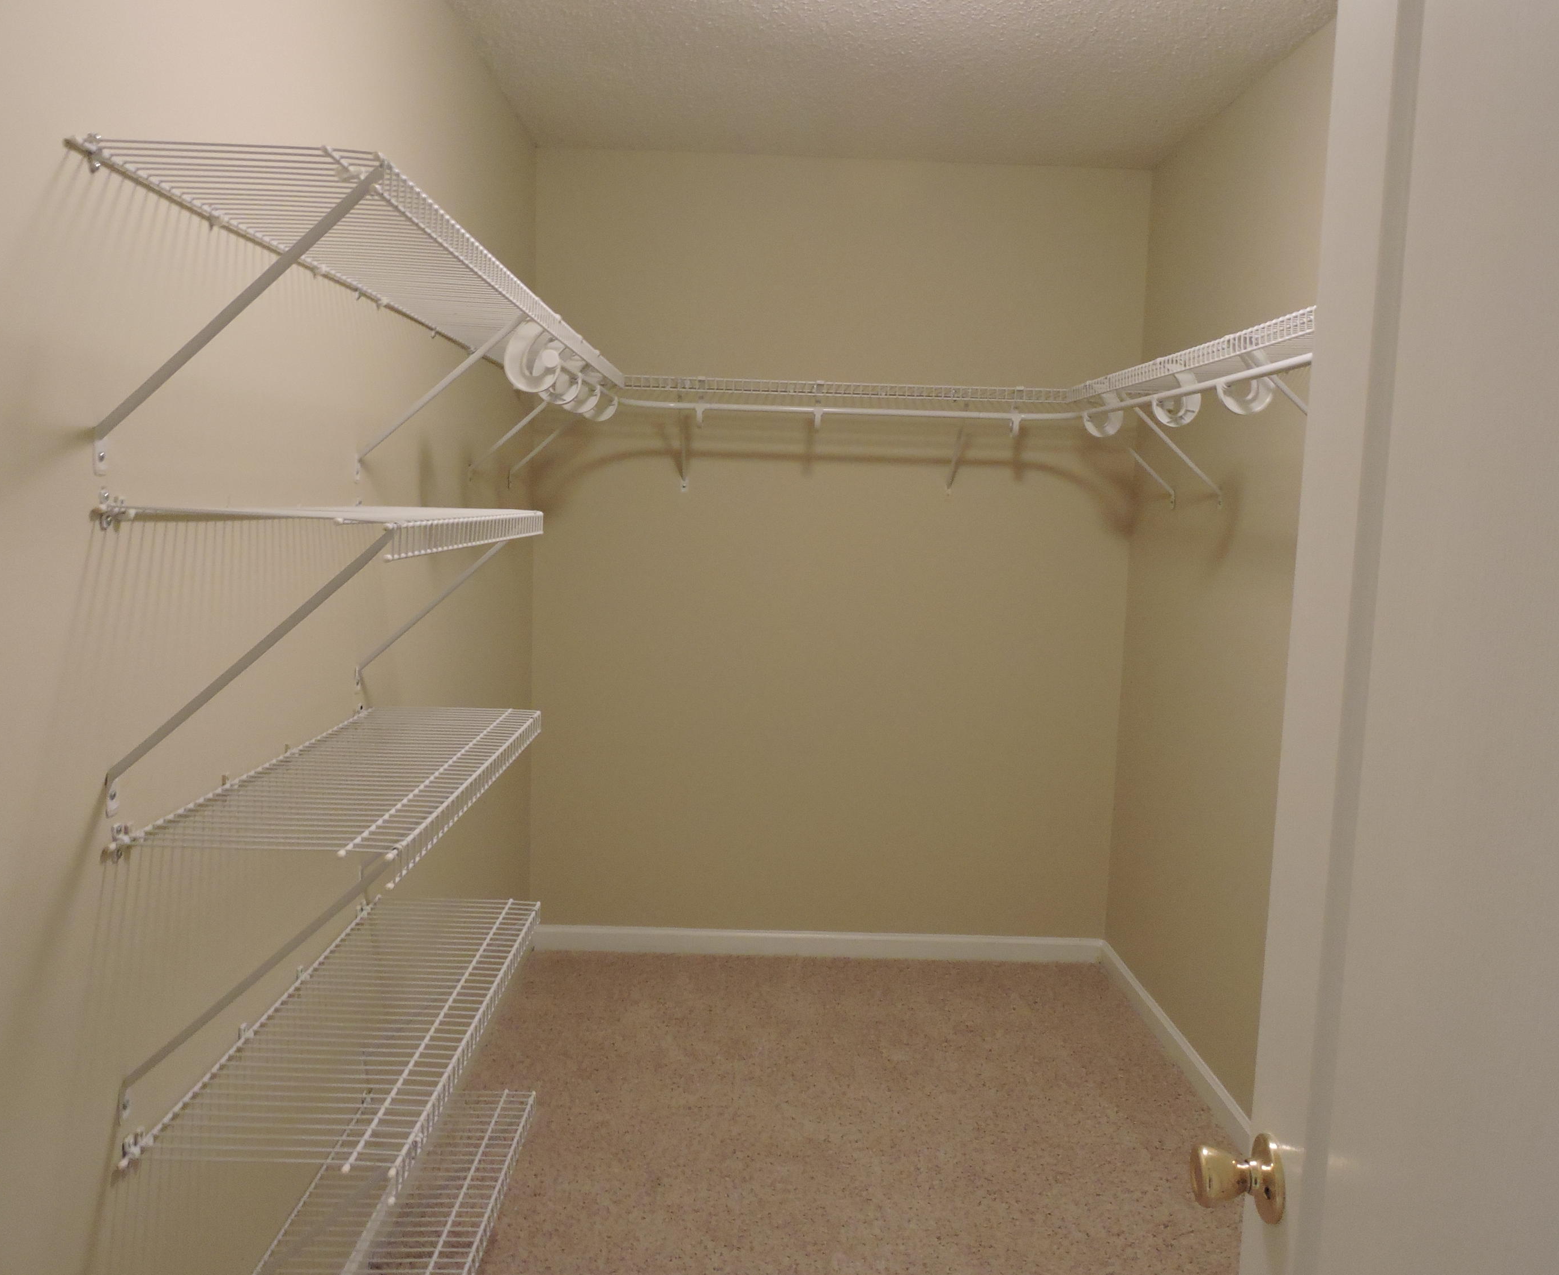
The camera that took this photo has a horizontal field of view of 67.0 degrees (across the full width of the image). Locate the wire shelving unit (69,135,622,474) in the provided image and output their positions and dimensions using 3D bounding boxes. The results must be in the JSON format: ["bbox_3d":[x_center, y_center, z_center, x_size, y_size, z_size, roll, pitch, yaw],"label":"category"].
[{"bbox_3d":[-0.566,-0.446,2.204,0.307,0.333,2.088,2,7,-1],"label":"wire shelving unit"}]

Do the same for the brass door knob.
[{"bbox_3d":[0.355,0.420,0.919,0.059,0.066,0.066,2,7,3],"label":"brass door knob"}]

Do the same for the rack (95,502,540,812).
[{"bbox_3d":[-0.569,-0.020,1.675,0.307,0.334,0.881,2,7,-1],"label":"rack"}]

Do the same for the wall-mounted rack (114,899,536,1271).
[{"bbox_3d":[-0.592,0.700,1.761,0.307,0.354,0.881,2,7,-1],"label":"wall-mounted rack"}]

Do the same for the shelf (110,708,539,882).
[{"bbox_3d":[-0.575,0.194,1.693,0.307,0.048,0.867,2,7,-1],"label":"shelf"}]

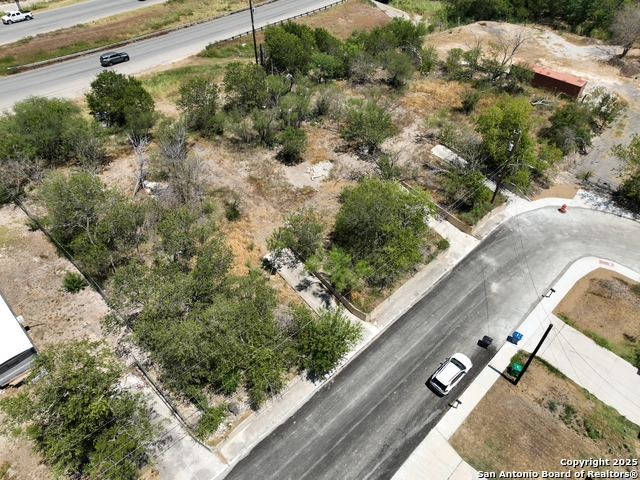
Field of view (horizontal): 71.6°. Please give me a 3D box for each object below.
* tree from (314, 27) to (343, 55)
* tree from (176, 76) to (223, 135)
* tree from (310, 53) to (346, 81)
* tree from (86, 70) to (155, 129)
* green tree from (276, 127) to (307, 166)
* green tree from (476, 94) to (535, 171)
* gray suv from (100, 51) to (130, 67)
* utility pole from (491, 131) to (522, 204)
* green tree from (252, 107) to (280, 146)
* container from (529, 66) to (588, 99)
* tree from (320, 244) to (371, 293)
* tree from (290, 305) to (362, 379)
[{"bbox_3d":[1.595,-37.075,83.682,5.170,5.922,5.170,0,44,0],"label":"tree"},{"bbox_3d":[-16.779,-18.529,63.007,6.016,7.708,6.580,0,44,0],"label":"tree"},{"bbox_3d":[1.472,-29.756,77.176,5.734,4.606,5.640,0,44,0],"label":"tree"},{"bbox_3d":[-28.691,-19.998,64.468,8.366,7.520,8.648,0,44,0],"label":"tree"},{"bbox_3d":[-3.812,-13.110,61.706,4.535,5.039,4.209,0,46,0],"label":"green tree"},{"bbox_3d":[25.076,-14.223,59.819,7.200,9.300,6.800,0,46,0],"label":"green tree"},{"bbox_3d":[-38.166,-33.738,82.888,4.900,1.750,1.950,-33,54,-30],"label":"gray suv"},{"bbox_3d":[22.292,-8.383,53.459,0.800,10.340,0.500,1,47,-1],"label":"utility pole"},{"bbox_3d":[-7.896,-16.429,64.446,3.943,5.709,3.665,0,46,0],"label":"green tree"},{"bbox_3d":[40.214,-28.326,78.676,12.000,2.590,2.440,35,54,30],"label":"container"},{"bbox_3d":[2.645,2.959,46.255,5.185,4.543,4.774,0,46,0],"label":"tree"},{"bbox_3d":[0.751,9.059,39.656,6.104,6.561,5.771,0,46,0],"label":"tree"}]

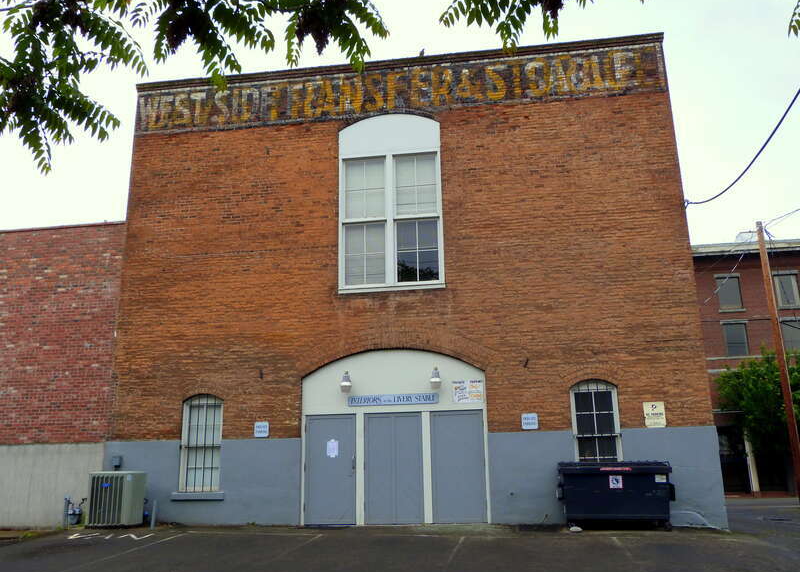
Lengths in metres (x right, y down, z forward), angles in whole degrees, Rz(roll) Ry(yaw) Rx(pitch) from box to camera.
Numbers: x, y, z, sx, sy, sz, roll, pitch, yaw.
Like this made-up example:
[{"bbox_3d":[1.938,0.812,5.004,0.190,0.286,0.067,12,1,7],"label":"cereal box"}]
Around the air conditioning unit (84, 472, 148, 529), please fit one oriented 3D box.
[{"bbox_3d":[-5.454,4.086,13.361,0.759,0.986,0.745,-3,-14,8],"label":"air conditioning unit"}]

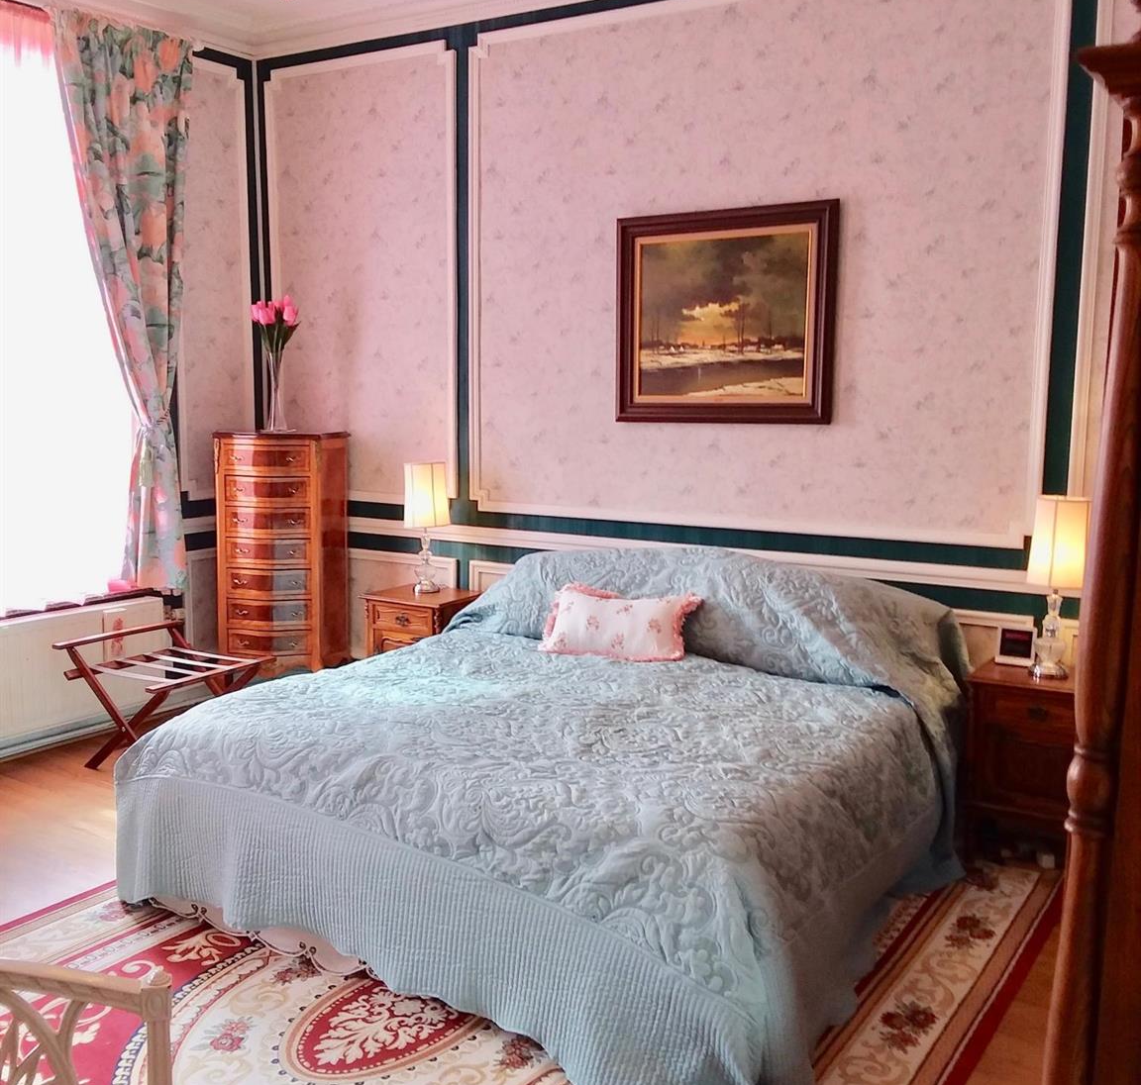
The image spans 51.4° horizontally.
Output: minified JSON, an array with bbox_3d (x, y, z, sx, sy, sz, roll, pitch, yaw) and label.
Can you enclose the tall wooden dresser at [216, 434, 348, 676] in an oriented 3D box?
[{"bbox_3d":[-1.288,0.149,5.398,0.490,1.278,0.355,2,8,10],"label":"tall wooden dresser"}]

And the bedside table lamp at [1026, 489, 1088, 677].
[{"bbox_3d":[1.527,0.137,3.745,0.175,0.572,0.175,5,9,31],"label":"bedside table lamp"}]

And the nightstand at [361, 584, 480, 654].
[{"bbox_3d":[-0.635,0.525,5.173,0.445,0.600,0.365,5,9,31],"label":"nightstand"}]

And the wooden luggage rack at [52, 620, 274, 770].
[{"bbox_3d":[-1.589,0.632,4.696,0.570,0.500,0.640,5,9,31],"label":"wooden luggage rack"}]

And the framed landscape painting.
[{"bbox_3d":[0.558,-0.847,4.462,0.885,0.790,0.050,5,9,31],"label":"framed landscape painting"}]

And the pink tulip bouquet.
[{"bbox_3d":[-1.315,-0.792,5.296,0.190,0.605,0.165,2,8,10],"label":"pink tulip bouquet"}]

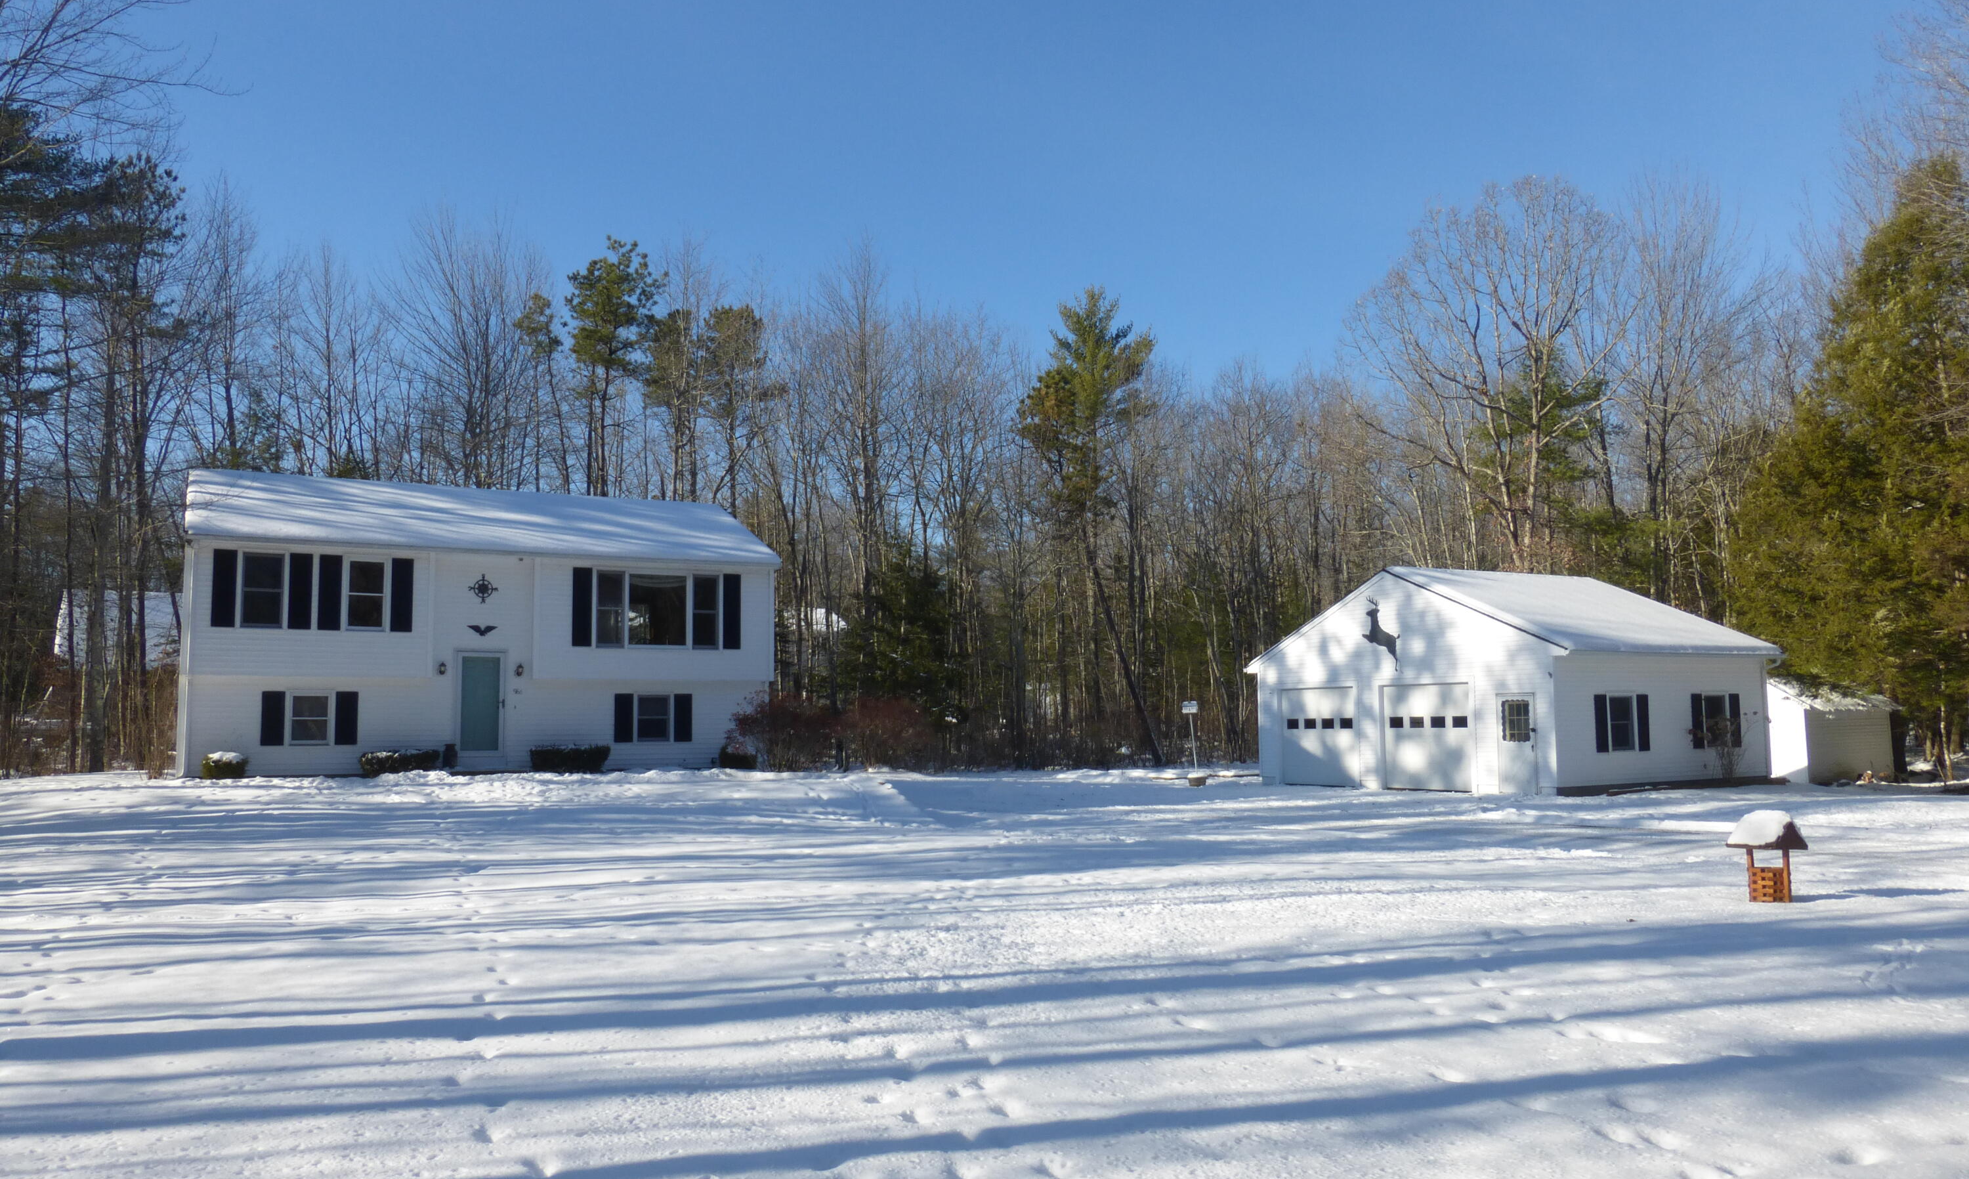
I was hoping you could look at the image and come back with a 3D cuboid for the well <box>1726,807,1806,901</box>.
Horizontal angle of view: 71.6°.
[{"bbox_3d":[7.115,2.410,12.400,0.506,0.815,0.432,2,-6,-26],"label":"well"}]

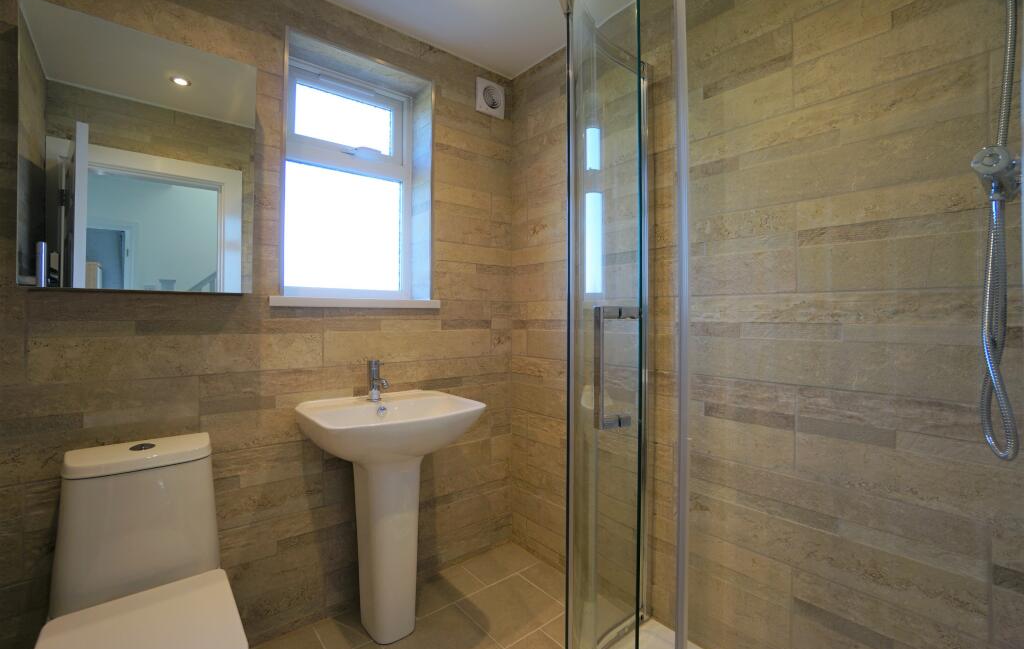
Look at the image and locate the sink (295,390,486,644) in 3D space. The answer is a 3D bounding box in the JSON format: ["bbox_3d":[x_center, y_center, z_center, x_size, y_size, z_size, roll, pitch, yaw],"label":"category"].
[{"bbox_3d":[-0.395,0.666,1.431,0.547,0.803,0.462,-1,1,-40],"label":"sink"}]

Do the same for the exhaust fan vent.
[{"bbox_3d":[-0.096,-1.031,1.940,0.154,0.156,0.024,-1,1,-40],"label":"exhaust fan vent"}]

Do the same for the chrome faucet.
[{"bbox_3d":[-0.468,0.202,1.501,0.050,0.147,0.125,-1,1,-40],"label":"chrome faucet"}]

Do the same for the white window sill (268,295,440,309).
[{"bbox_3d":[-0.602,-0.078,1.640,0.636,0.032,0.200,-1,1,-40],"label":"white window sill"}]

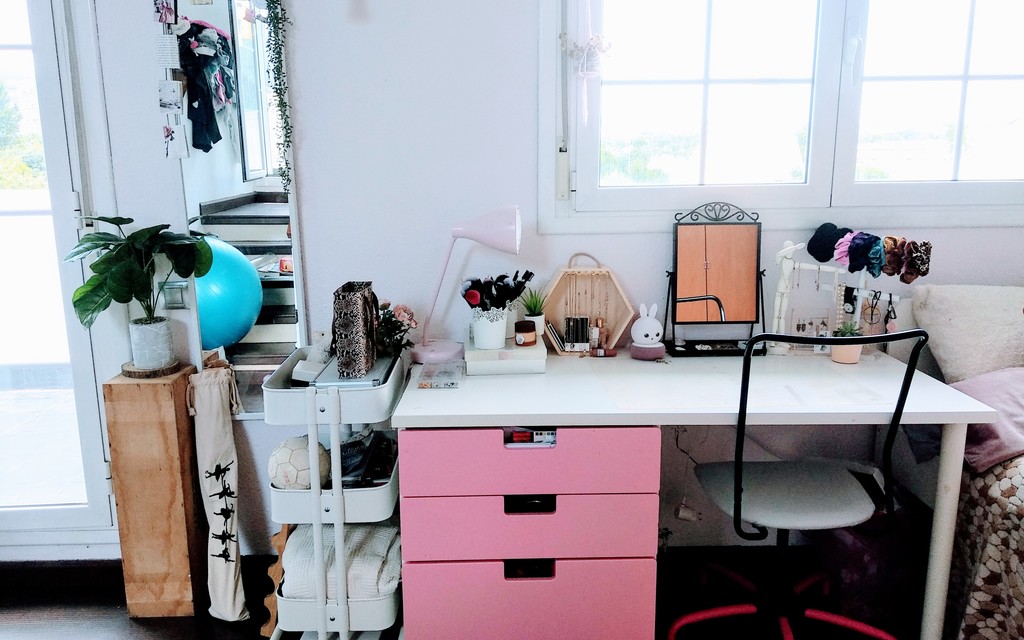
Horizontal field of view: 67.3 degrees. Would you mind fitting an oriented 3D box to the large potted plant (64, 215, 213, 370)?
[{"bbox_3d":[-1.056,-0.076,2.187,0.410,0.440,0.340,0,11,-1],"label":"large potted plant"}]

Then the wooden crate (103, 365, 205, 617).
[{"bbox_3d":[-1.040,0.508,2.300,0.182,0.711,0.208,-1,11,-3],"label":"wooden crate"}]

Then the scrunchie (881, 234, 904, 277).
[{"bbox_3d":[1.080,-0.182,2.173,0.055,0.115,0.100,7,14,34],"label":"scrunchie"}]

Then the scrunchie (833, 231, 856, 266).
[{"bbox_3d":[0.984,-0.211,2.269,0.055,0.107,0.095,7,14,34],"label":"scrunchie"}]

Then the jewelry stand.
[{"bbox_3d":[0.939,-0.059,2.269,0.330,0.330,0.150,0,11,0],"label":"jewelry stand"}]

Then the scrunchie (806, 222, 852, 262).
[{"bbox_3d":[0.939,-0.230,2.280,0.090,0.115,0.110,9,14,38],"label":"scrunchie"}]

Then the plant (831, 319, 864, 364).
[{"bbox_3d":[0.968,0.060,2.221,0.095,0.123,0.095,0,11,-1],"label":"plant"}]

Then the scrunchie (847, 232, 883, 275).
[{"bbox_3d":[1.029,-0.193,2.238,0.075,0.118,0.105,9,14,38],"label":"scrunchie"}]

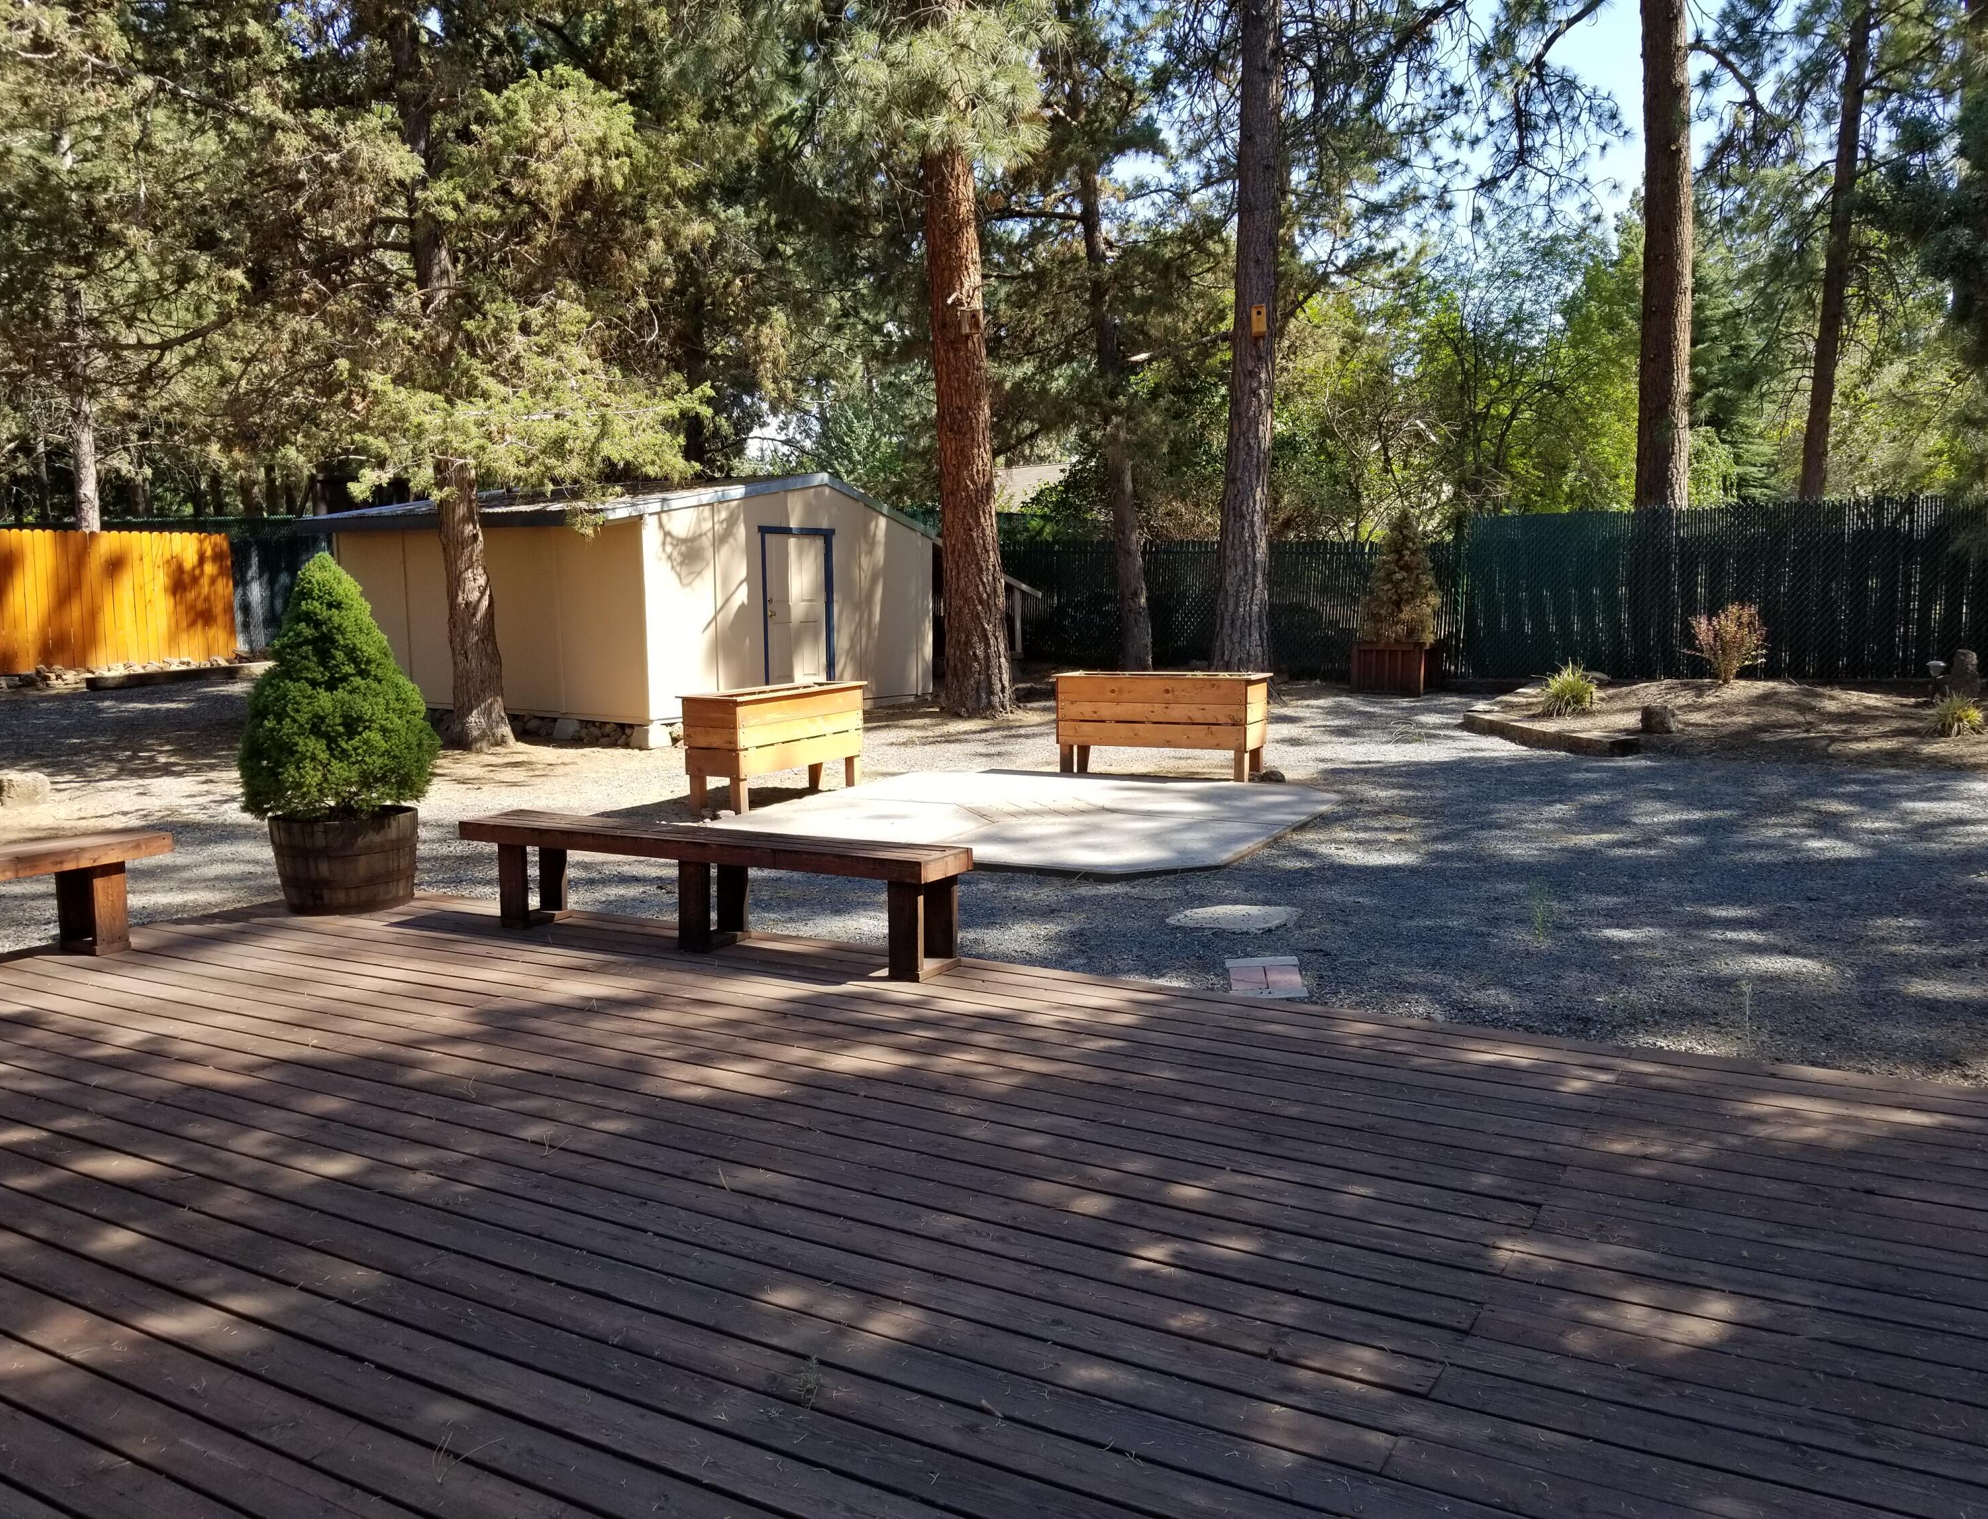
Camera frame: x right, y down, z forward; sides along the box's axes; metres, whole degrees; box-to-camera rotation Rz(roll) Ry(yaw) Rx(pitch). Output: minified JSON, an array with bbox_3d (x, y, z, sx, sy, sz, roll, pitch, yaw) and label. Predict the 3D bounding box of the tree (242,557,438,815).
[{"bbox_3d":[-3.063,-0.361,7.130,0.872,1.203,0.872,-3,8,-23],"label":"tree"}]

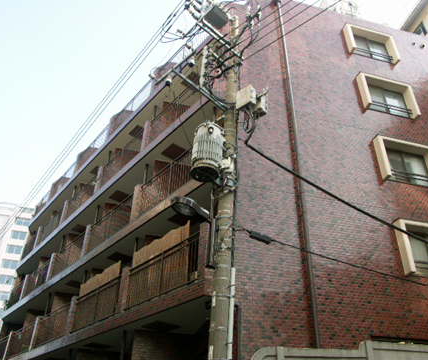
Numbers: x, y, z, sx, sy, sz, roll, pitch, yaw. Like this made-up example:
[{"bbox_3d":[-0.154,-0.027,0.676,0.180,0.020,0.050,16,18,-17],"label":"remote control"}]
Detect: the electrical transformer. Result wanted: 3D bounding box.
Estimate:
[{"bbox_3d":[-0.133,-0.584,8.221,0.626,1.124,0.626,3,-33,-2],"label":"electrical transformer"}]

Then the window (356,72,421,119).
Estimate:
[{"bbox_3d":[5.778,-2.753,12.844,1.970,1.410,0.280,9,-34,-11],"label":"window"}]

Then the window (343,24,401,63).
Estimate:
[{"bbox_3d":[5.840,-4.997,14.374,1.970,1.410,0.280,9,-34,-11],"label":"window"}]

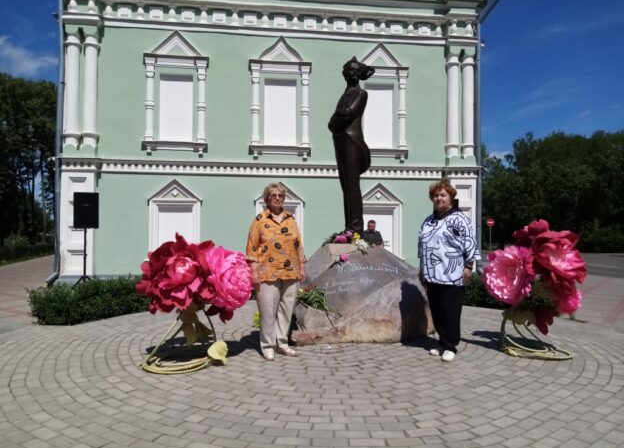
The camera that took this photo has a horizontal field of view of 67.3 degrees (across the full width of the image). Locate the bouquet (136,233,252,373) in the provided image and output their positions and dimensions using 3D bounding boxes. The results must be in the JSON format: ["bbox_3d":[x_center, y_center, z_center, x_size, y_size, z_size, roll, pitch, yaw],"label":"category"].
[{"bbox_3d":[-1.010,0.652,4.120,0.980,1.140,0.750,1,-1,-6],"label":"bouquet"}]

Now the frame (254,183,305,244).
[{"bbox_3d":[-0.713,-0.045,10.450,1.120,1.740,0.160,1,-2,-7],"label":"frame"}]

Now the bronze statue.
[{"bbox_3d":[0.486,-0.949,5.700,0.460,2.160,0.470,2,-2,-44],"label":"bronze statue"}]

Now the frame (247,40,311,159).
[{"bbox_3d":[-0.685,-2.664,10.043,1.335,2.645,0.200,1,-1,-7],"label":"frame"}]

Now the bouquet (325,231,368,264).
[{"bbox_3d":[0.405,0.276,5.500,0.500,0.380,0.360,0,-2,0],"label":"bouquet"}]

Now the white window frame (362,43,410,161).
[{"bbox_3d":[1.488,-2.647,10.305,1.279,2.627,0.200,1,-1,-7],"label":"white window frame"}]

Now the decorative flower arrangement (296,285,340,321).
[{"bbox_3d":[0.071,0.861,5.140,0.460,0.380,0.340,0,-2,0],"label":"decorative flower arrangement"}]

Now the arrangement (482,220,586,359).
[{"bbox_3d":[2.182,0.622,4.648,0.950,1.300,0.780,0,-2,22],"label":"arrangement"}]

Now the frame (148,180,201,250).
[{"bbox_3d":[-2.828,-0.067,9.739,1.122,1.659,0.170,1,-1,-7],"label":"frame"}]

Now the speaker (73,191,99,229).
[{"bbox_3d":[-4.276,-0.260,8.880,0.440,0.680,0.370,1,-1,-14],"label":"speaker"}]

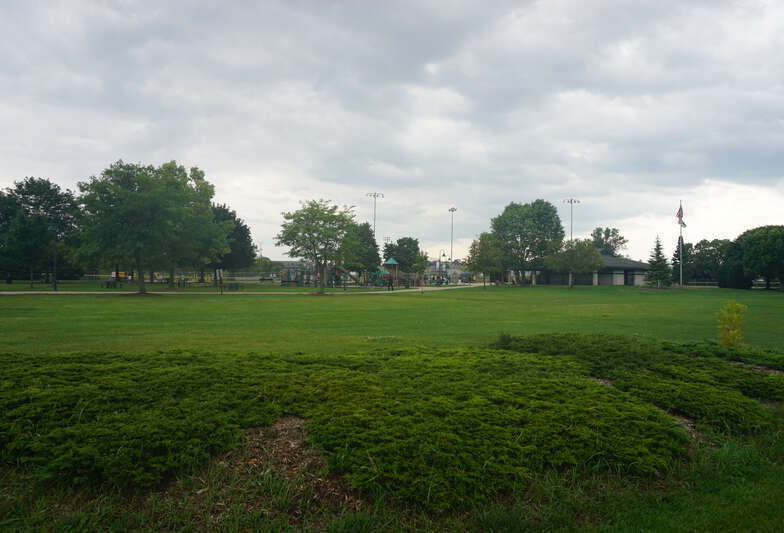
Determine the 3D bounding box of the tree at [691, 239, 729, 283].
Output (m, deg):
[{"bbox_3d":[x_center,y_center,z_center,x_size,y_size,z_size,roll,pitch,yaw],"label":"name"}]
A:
[{"bbox_3d":[65.710,-0.830,110.000,8.250,9.900,8.000,0,-1,0],"label":"tree"}]

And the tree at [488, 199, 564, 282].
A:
[{"bbox_3d":[20.580,-3.610,81.000,10.900,12.840,10.900,0,-1,0],"label":"tree"}]

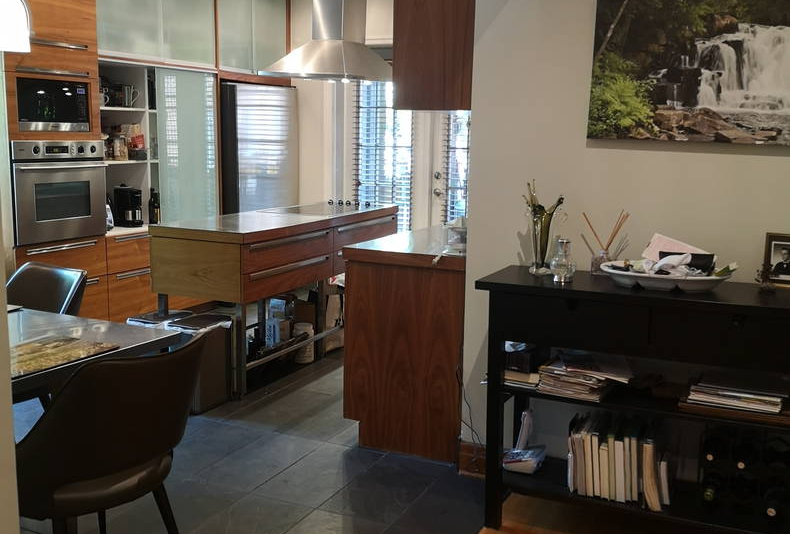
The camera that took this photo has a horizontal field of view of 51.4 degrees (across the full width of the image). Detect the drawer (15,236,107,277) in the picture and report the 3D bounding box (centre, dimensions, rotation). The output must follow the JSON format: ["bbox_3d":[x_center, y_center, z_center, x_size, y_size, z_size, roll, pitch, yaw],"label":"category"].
[{"bbox_3d":[-2.316,-0.048,5.319,0.480,0.270,0.723,5,10,24],"label":"drawer"}]

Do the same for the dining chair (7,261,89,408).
[{"bbox_3d":[-1.593,0.438,3.430,0.520,0.820,0.570,5,10,24],"label":"dining chair"}]

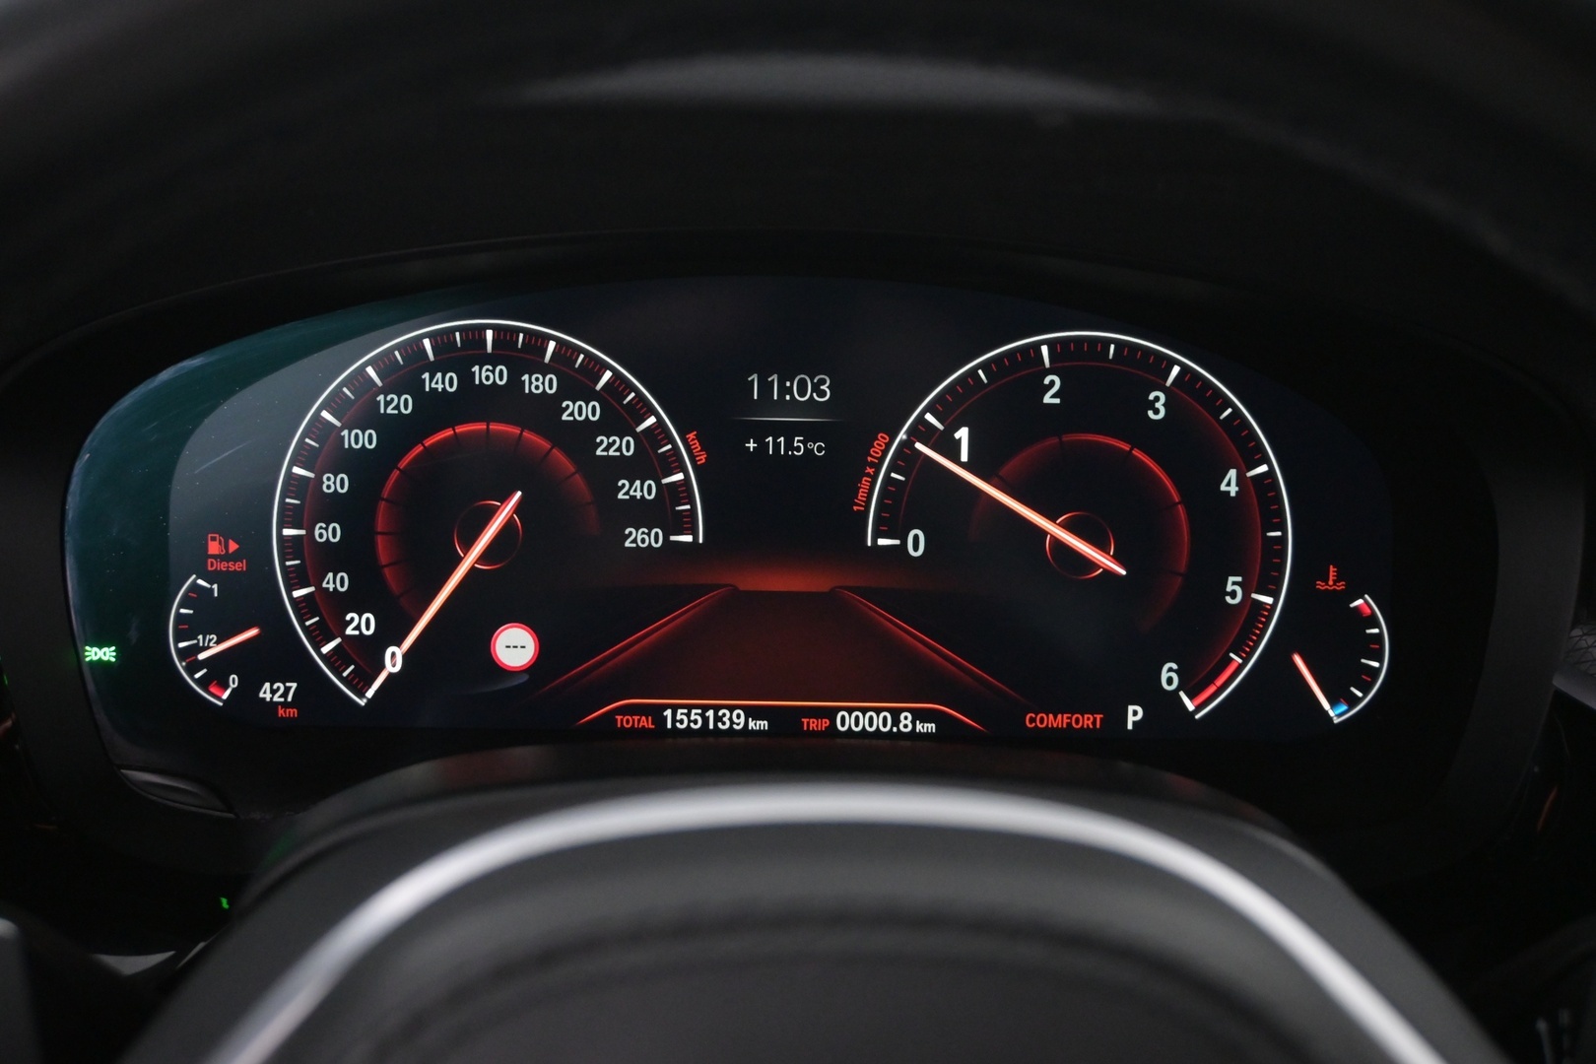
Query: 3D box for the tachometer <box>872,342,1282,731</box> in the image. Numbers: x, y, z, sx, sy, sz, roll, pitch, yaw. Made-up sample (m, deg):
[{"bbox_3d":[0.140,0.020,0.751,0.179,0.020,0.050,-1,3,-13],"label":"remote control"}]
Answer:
[{"bbox_3d":[0.068,-0.001,0.438,0.102,0.093,0.010,1,4,-1],"label":"tachometer"}]

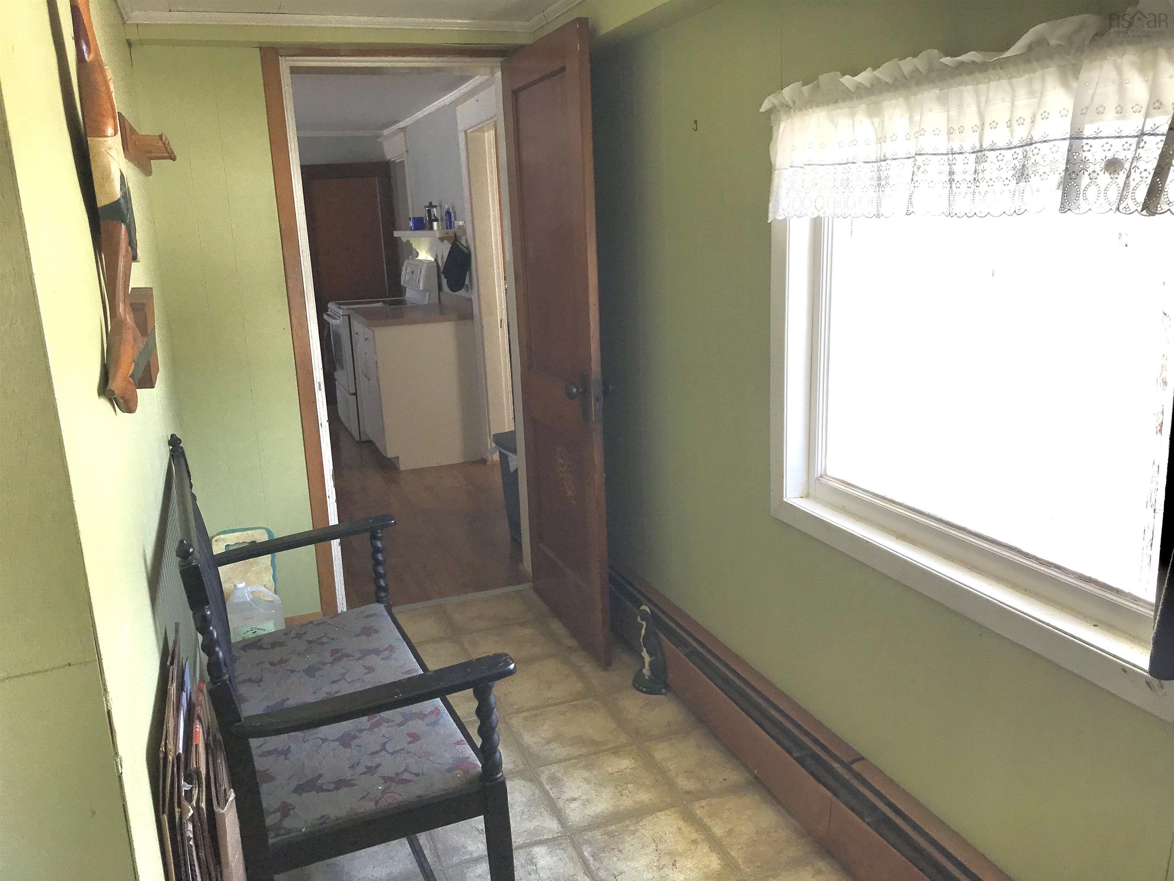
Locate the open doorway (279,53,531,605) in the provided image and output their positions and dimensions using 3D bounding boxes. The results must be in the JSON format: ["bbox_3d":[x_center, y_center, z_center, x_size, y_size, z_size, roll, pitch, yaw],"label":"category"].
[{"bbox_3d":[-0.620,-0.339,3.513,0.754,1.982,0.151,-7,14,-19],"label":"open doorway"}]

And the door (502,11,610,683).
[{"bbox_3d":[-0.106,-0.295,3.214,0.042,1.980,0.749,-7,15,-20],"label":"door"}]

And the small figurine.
[{"bbox_3d":[0.188,0.642,2.945,0.090,0.279,0.096,-7,14,-19],"label":"small figurine"}]

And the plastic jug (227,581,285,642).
[{"bbox_3d":[-1.128,0.616,3.244,0.186,0.295,0.126,-7,14,-19],"label":"plastic jug"}]

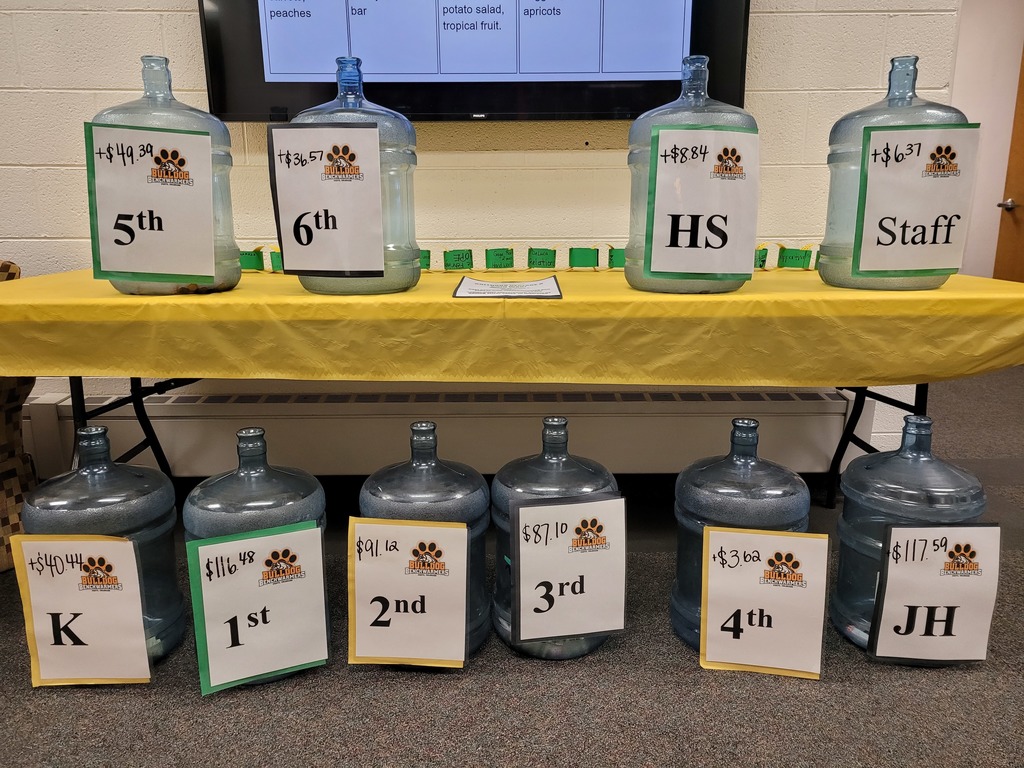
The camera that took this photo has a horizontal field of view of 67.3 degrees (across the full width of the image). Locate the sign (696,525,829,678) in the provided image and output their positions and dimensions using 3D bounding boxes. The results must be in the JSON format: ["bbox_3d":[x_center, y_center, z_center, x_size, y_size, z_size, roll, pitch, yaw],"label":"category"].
[{"bbox_3d":[0.493,0.429,1.506,0.233,0.304,0.012,1,12,14],"label":"sign"}]

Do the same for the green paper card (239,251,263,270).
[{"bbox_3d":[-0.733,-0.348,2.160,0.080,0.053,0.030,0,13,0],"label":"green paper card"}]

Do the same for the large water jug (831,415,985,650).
[{"bbox_3d":[0.833,0.313,1.623,0.273,0.491,0.273,0,13,1],"label":"large water jug"}]

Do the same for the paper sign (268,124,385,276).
[{"bbox_3d":[-0.374,-0.370,1.566,0.227,0.301,0.012,1,15,5],"label":"paper sign"}]

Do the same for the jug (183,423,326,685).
[{"bbox_3d":[-0.518,0.334,1.584,0.274,0.488,0.274,0,13,0],"label":"jug"}]

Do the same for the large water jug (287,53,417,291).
[{"bbox_3d":[-0.343,-0.450,1.683,0.274,0.488,0.274,0,13,0],"label":"large water jug"}]

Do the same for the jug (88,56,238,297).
[{"bbox_3d":[-0.746,-0.449,1.665,0.273,0.486,0.273,-3,13,-12],"label":"jug"}]

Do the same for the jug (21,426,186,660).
[{"bbox_3d":[-0.828,0.329,1.571,0.273,0.486,0.273,1,13,3],"label":"jug"}]

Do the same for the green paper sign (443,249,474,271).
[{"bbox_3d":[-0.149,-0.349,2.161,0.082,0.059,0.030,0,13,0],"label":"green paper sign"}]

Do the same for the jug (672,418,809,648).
[{"bbox_3d":[0.483,0.313,1.634,0.273,0.486,0.273,3,13,13],"label":"jug"}]

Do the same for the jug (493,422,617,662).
[{"bbox_3d":[0.091,0.310,1.648,0.273,0.486,0.273,0,13,0],"label":"jug"}]

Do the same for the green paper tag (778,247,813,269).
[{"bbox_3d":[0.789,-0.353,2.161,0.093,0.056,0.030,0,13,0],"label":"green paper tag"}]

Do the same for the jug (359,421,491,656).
[{"bbox_3d":[-0.180,0.322,1.632,0.274,0.488,0.274,0,13,0],"label":"jug"}]

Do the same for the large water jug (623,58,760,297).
[{"bbox_3d":[0.389,-0.453,1.678,0.273,0.486,0.273,-2,13,-8],"label":"large water jug"}]

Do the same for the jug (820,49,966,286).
[{"bbox_3d":[0.840,-0.457,1.702,0.274,0.488,0.274,0,13,0],"label":"jug"}]

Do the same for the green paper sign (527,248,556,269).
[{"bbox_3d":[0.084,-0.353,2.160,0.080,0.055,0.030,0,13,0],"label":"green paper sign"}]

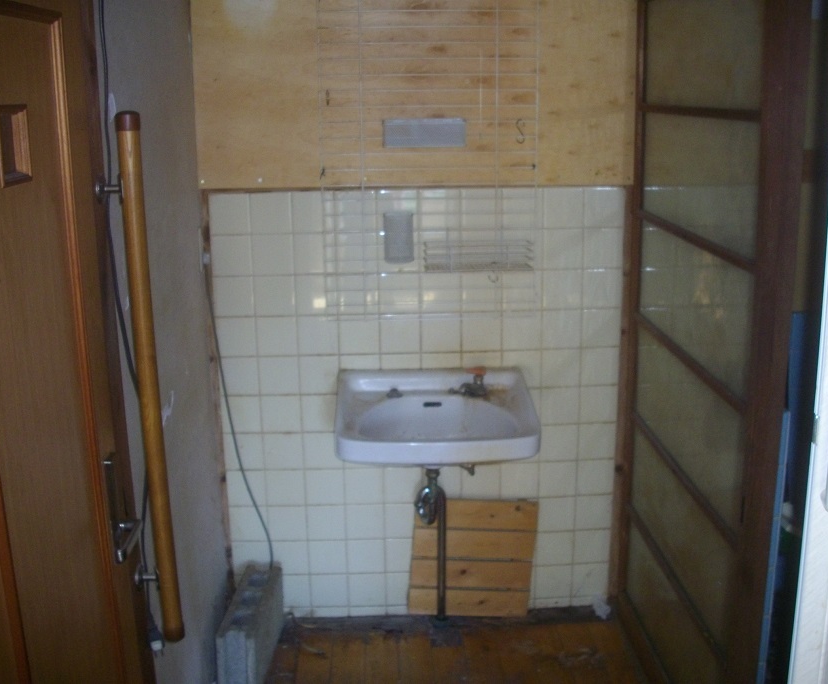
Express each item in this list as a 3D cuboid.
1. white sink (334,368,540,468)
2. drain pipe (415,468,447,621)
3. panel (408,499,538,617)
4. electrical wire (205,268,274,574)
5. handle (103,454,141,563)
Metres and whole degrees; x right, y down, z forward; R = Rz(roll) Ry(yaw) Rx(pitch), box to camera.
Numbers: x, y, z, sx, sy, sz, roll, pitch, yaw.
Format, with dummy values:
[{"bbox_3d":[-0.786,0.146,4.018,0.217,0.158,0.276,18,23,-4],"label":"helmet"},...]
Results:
[{"bbox_3d":[0.050,0.224,2.511,0.501,0.204,0.398,-1,16,-2],"label":"white sink"},{"bbox_3d":[0.049,0.573,2.689,0.086,0.552,0.184,-1,16,-2],"label":"drain pipe"},{"bbox_3d":[0.171,0.631,2.820,0.353,0.375,0.018,2,13,-3],"label":"panel"},{"bbox_3d":[-0.472,0.234,2.658,0.137,0.882,0.048,-1,16,-2],"label":"electrical wire"},{"bbox_3d":[-0.468,0.278,1.570,0.050,0.169,0.157,-1,16,-2],"label":"handle"}]

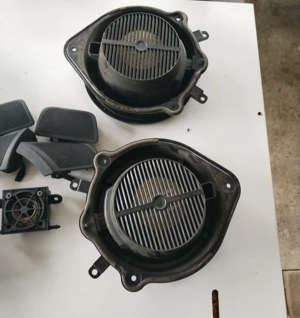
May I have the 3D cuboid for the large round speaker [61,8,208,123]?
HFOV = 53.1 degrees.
[{"bbox_3d":[-0.020,-0.167,0.500,0.240,0.076,0.202,5,74,-2],"label":"large round speaker"}]

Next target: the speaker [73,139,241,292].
[{"bbox_3d":[0.017,0.068,0.436,0.241,0.076,0.202,-15,76,-7],"label":"speaker"}]

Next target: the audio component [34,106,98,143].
[{"bbox_3d":[-0.125,-0.051,0.483,0.095,0.032,0.048,8,74,-1],"label":"audio component"}]

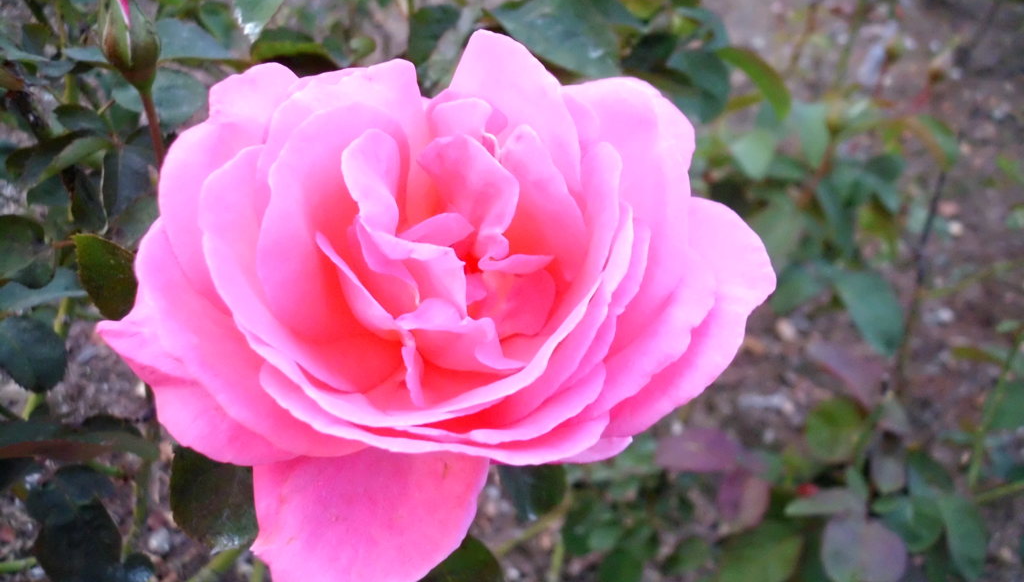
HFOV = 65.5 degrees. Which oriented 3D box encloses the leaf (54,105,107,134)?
[{"bbox_3d":[-0.157,-0.062,0.290,0.021,0.006,0.015,1,41,10],"label":"leaf"}]

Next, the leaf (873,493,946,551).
[{"bbox_3d":[0.248,0.146,0.500,0.042,0.012,0.043,-10,60,-6],"label":"leaf"}]

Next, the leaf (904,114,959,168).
[{"bbox_3d":[0.253,-0.090,0.480,0.019,0.012,0.045,-3,53,-26],"label":"leaf"}]

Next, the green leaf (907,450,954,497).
[{"bbox_3d":[0.273,0.119,0.520,0.040,0.008,0.026,41,57,15],"label":"green leaf"}]

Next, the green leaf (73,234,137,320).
[{"bbox_3d":[-0.127,-0.004,0.250,0.023,0.007,0.033,-31,76,-16],"label":"green leaf"}]

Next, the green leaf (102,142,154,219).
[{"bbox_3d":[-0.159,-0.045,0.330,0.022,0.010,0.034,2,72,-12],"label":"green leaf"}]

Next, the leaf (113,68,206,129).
[{"bbox_3d":[-0.142,-0.077,0.320,0.038,0.008,0.028,2,56,1],"label":"leaf"}]

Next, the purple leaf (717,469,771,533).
[{"bbox_3d":[0.122,0.111,0.420,0.027,0.011,0.036,13,64,6],"label":"purple leaf"}]

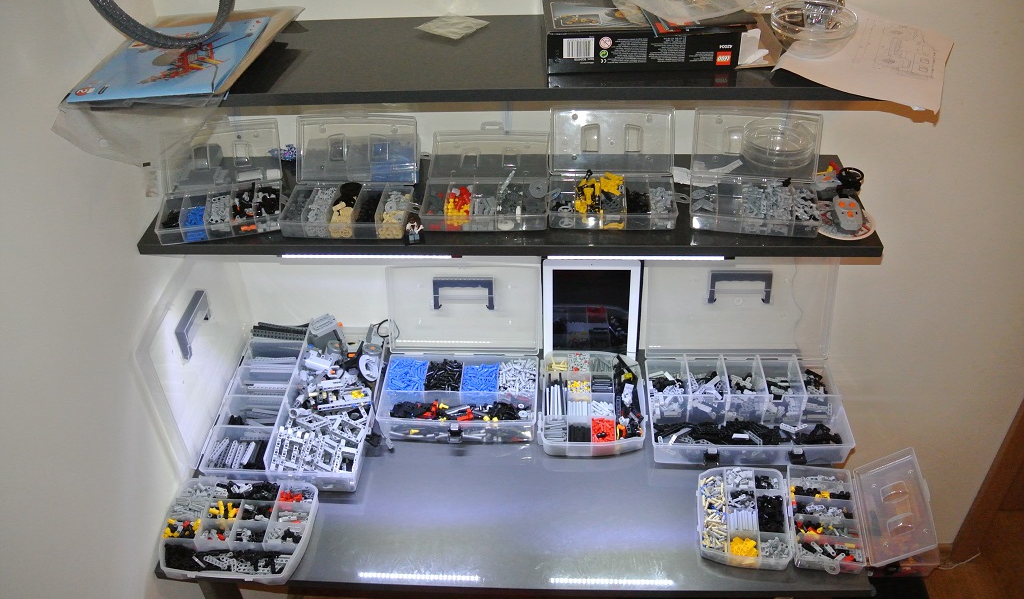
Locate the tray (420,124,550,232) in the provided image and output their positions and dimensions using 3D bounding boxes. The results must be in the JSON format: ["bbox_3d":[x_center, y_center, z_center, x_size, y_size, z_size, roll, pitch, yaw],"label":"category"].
[{"bbox_3d":[-0.038,-0.197,1.323,0.196,0.070,0.205,1,41,3],"label":"tray"}]

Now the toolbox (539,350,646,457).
[{"bbox_3d":[0.145,0.196,1.604,0.188,0.042,0.220,-3,41,-1],"label":"toolbox"}]

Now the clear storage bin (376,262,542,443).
[{"bbox_3d":[-0.099,0.104,1.577,0.295,0.232,0.258,0,41,3],"label":"clear storage bin"}]

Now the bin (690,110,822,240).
[{"bbox_3d":[0.372,-0.198,1.262,0.192,0.126,0.165,4,41,7],"label":"bin"}]

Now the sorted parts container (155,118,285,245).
[{"bbox_3d":[-0.460,-0.193,1.293,0.186,0.128,0.160,-8,41,-6],"label":"sorted parts container"}]

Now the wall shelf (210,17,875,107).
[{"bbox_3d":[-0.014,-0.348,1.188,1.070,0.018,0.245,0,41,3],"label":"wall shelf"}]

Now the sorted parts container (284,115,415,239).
[{"bbox_3d":[-0.251,-0.193,1.284,0.194,0.128,0.165,2,41,5],"label":"sorted parts container"}]

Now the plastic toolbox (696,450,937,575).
[{"bbox_3d":[0.489,0.346,1.376,0.360,0.095,0.200,4,41,7],"label":"plastic toolbox"}]

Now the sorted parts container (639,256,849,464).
[{"bbox_3d":[0.431,0.115,1.510,0.355,0.272,0.268,0,41,3],"label":"sorted parts container"}]

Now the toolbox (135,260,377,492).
[{"bbox_3d":[-0.425,0.102,1.509,0.310,0.345,0.360,0,41,3],"label":"toolbox"}]

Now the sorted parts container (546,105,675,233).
[{"bbox_3d":[0.157,-0.208,1.283,0.196,0.128,0.165,0,41,3],"label":"sorted parts container"}]

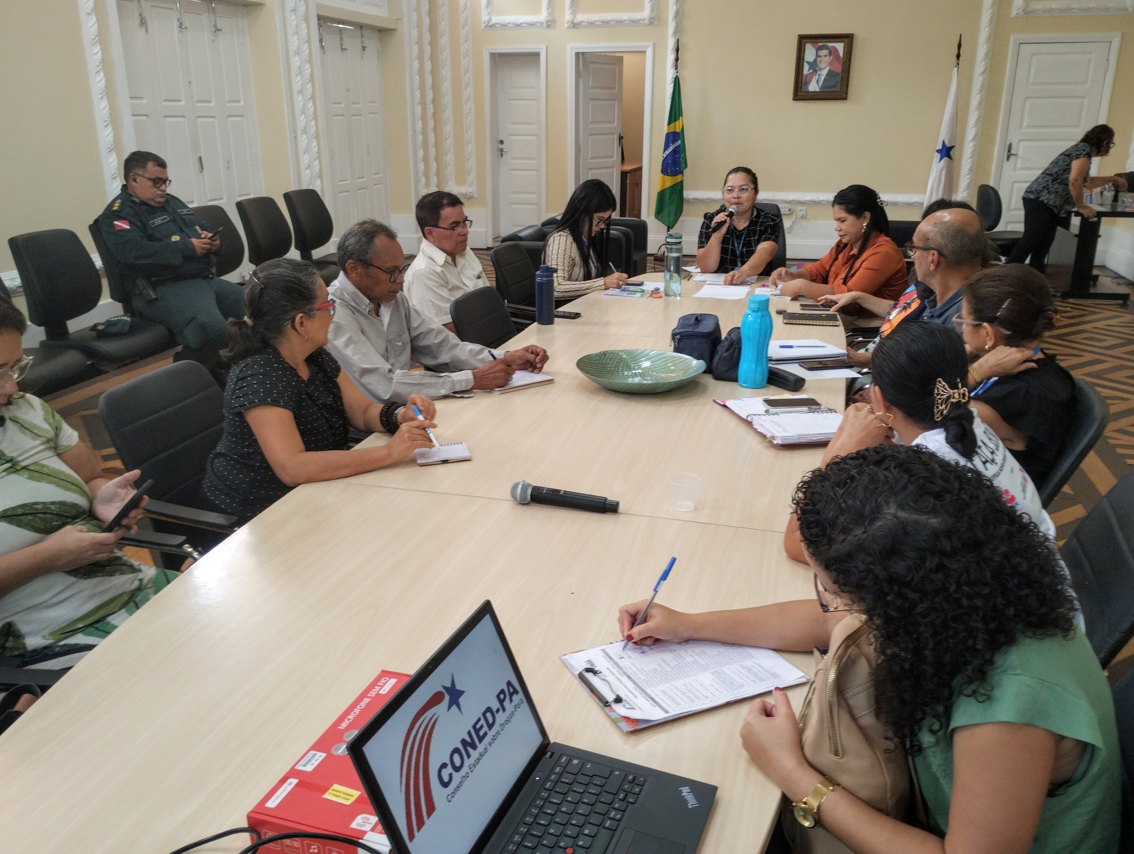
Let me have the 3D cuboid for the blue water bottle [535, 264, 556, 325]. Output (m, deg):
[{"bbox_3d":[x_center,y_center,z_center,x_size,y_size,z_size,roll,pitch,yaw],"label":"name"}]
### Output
[{"bbox_3d":[-0.086,-0.545,3.774,0.085,0.237,0.082,0,19,0],"label":"blue water bottle"}]

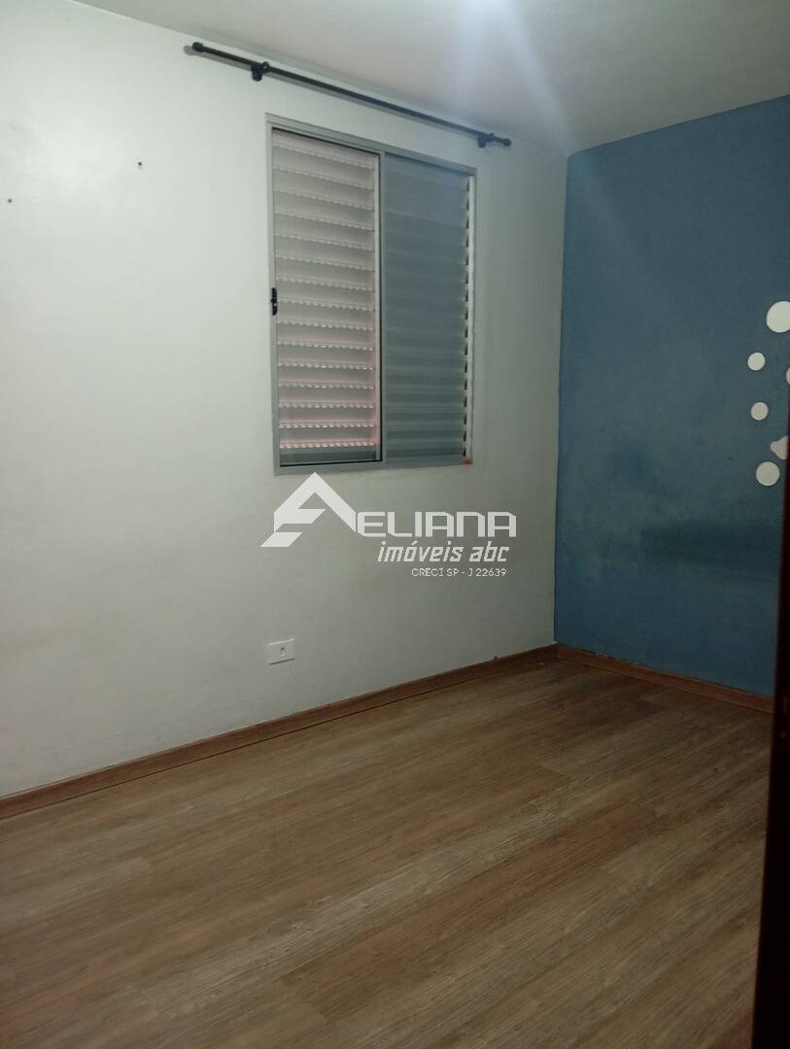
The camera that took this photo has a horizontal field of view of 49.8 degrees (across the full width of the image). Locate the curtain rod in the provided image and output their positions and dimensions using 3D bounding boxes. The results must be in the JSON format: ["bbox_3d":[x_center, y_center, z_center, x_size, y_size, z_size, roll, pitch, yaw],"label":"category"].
[{"bbox_3d":[-0.077,-1.539,3.117,1.478,0.046,0.075,-7,10,-41],"label":"curtain rod"}]

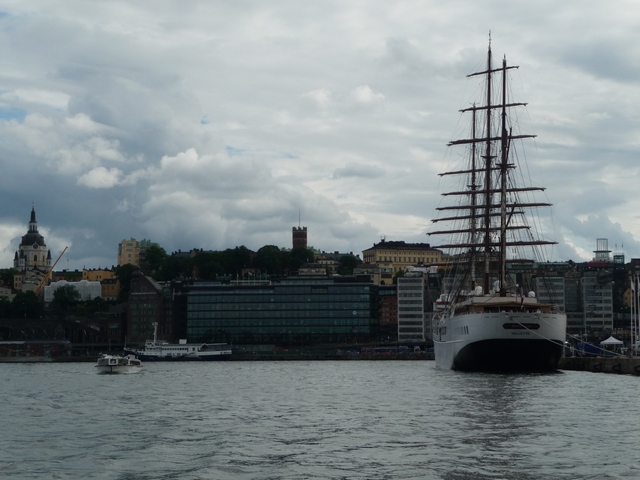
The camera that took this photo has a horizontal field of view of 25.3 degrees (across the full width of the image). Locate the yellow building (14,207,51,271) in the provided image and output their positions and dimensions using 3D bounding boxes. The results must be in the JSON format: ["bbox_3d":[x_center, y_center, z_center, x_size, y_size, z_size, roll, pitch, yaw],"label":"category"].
[{"bbox_3d":[-211.408,-1.835,1045.000,24.000,48.500,24.000,2,-5,-23],"label":"yellow building"}]

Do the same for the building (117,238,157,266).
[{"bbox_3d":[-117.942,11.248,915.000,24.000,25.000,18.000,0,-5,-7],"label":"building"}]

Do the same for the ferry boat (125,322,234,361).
[{"bbox_3d":[-69.925,50.463,705.000,53.000,19.200,9.200,0,-5,0],"label":"ferry boat"}]

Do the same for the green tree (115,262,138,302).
[{"bbox_3d":[-113.585,24.782,840.000,13.000,23.000,13.000,0,-5,0],"label":"green tree"}]

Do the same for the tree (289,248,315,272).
[{"bbox_3d":[-12.216,13.734,940.000,17.000,16.500,16.000,0,-5,0],"label":"tree"}]

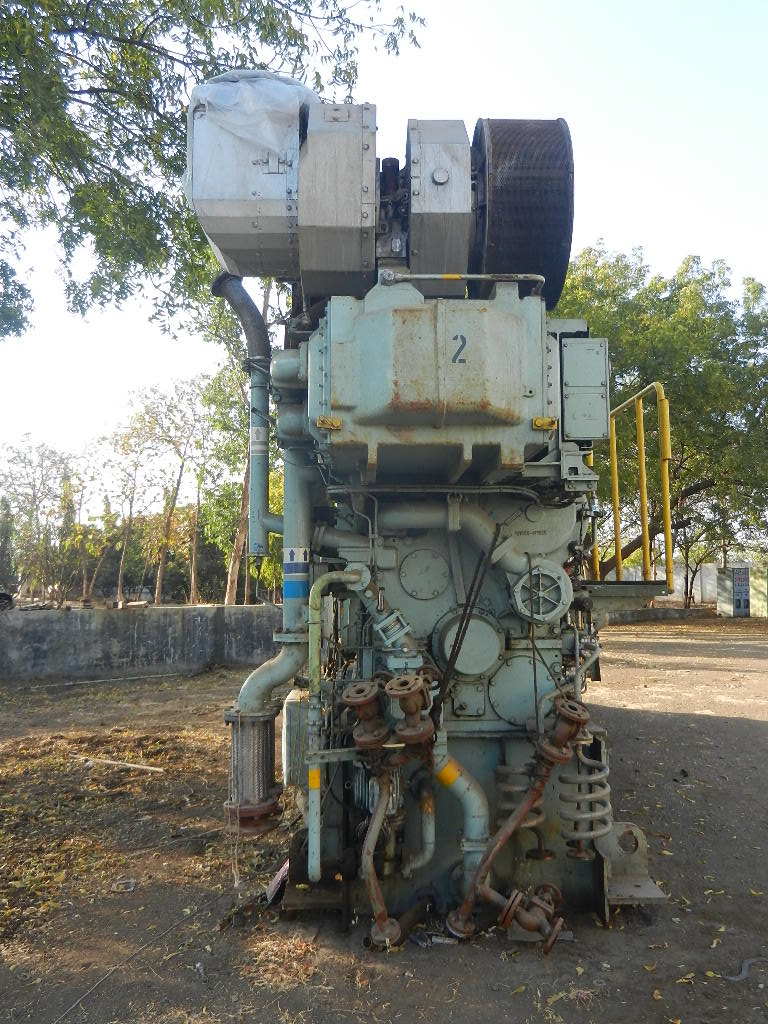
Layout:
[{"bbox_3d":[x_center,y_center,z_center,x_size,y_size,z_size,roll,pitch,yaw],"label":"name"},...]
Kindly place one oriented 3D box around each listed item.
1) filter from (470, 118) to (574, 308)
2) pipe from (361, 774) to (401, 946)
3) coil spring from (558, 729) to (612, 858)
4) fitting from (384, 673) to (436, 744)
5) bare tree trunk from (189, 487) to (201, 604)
[{"bbox_3d":[0.667,-1.490,4.330,0.385,0.900,0.900,0,-4,1],"label":"filter"},{"bbox_3d":[-0.011,1.511,3.740,0.165,0.720,0.200,0,-4,0],"label":"pipe"},{"bbox_3d":[0.923,1.290,3.930,0.235,0.540,0.235,0,-4,0],"label":"coil spring"},{"bbox_3d":[0.112,0.847,3.680,0.170,0.235,0.165,-13,16,0],"label":"fitting"},{"bbox_3d":[-5.743,0.985,26.000,0.300,3.650,0.300,0,-4,0],"label":"bare tree trunk"}]

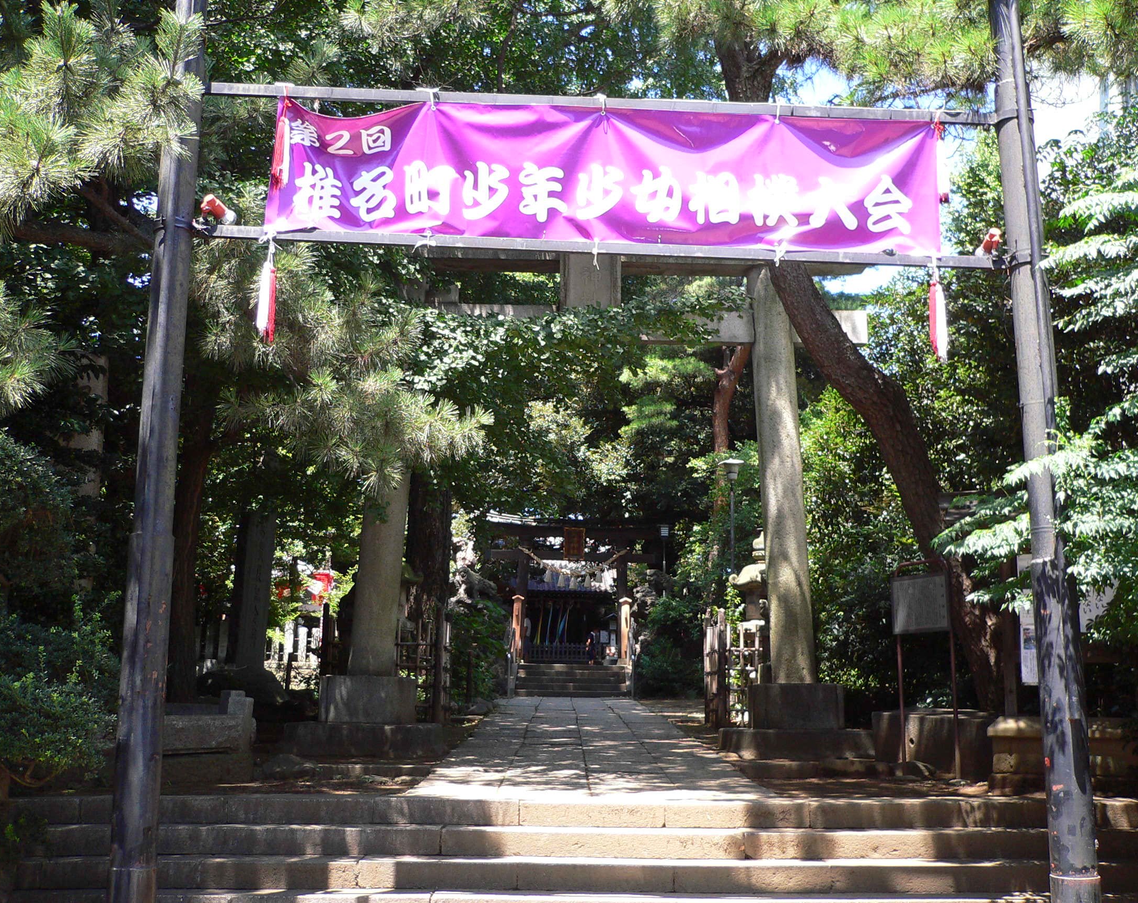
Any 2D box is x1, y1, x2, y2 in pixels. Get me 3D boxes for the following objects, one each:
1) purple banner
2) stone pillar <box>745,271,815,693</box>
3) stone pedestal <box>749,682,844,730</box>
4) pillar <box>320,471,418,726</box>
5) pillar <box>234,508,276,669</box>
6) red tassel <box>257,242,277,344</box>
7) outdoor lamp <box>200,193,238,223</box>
[{"bbox_3d":[0.177,-1.382,6.114,3.381,0.750,0.080,2,-12,0],"label":"purple banner"},{"bbox_3d":[2.189,0.172,12.620,0.472,4.387,0.472,-1,-12,-1],"label":"stone pillar"},{"bbox_3d":[2.225,2.533,12.097,0.840,0.433,0.840,1,-12,0],"label":"stone pedestal"},{"bbox_3d":[-1.935,0.312,12.543,0.850,4.853,0.850,1,-12,0],"label":"pillar"},{"bbox_3d":[-4.038,1.716,15.721,0.360,2.160,0.280,8,-14,-30],"label":"pillar"},{"bbox_3d":[-1.472,-0.782,5.939,0.080,0.516,0.060,1,-12,-1],"label":"red tassel"},{"bbox_3d":[-1.743,-1.205,6.055,0.170,0.100,0.100,38,-3,16],"label":"outdoor lamp"}]

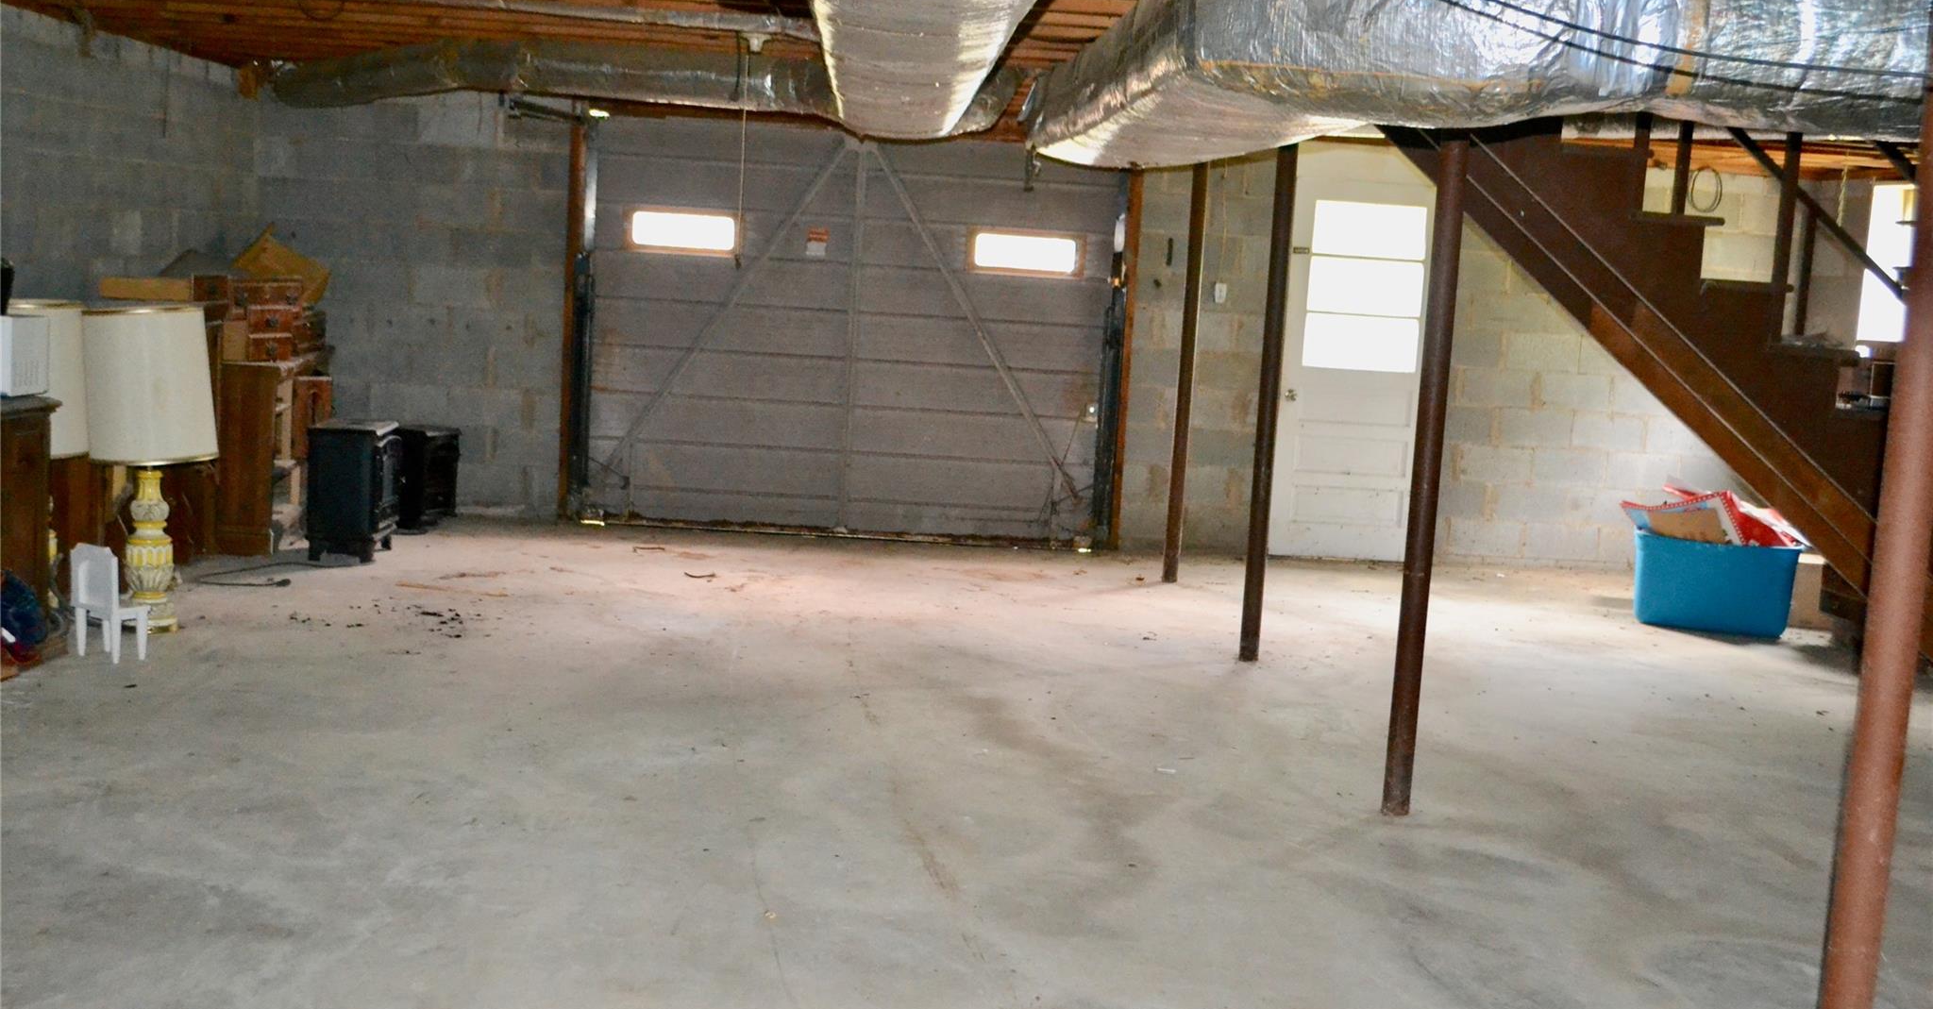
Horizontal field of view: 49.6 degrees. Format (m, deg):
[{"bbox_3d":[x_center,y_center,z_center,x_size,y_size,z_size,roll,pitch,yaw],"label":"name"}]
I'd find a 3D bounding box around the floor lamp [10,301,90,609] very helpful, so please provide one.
[{"bbox_3d":[-3.315,-0.170,7.465,0.450,1.130,0.450,3,6,-6],"label":"floor lamp"}]

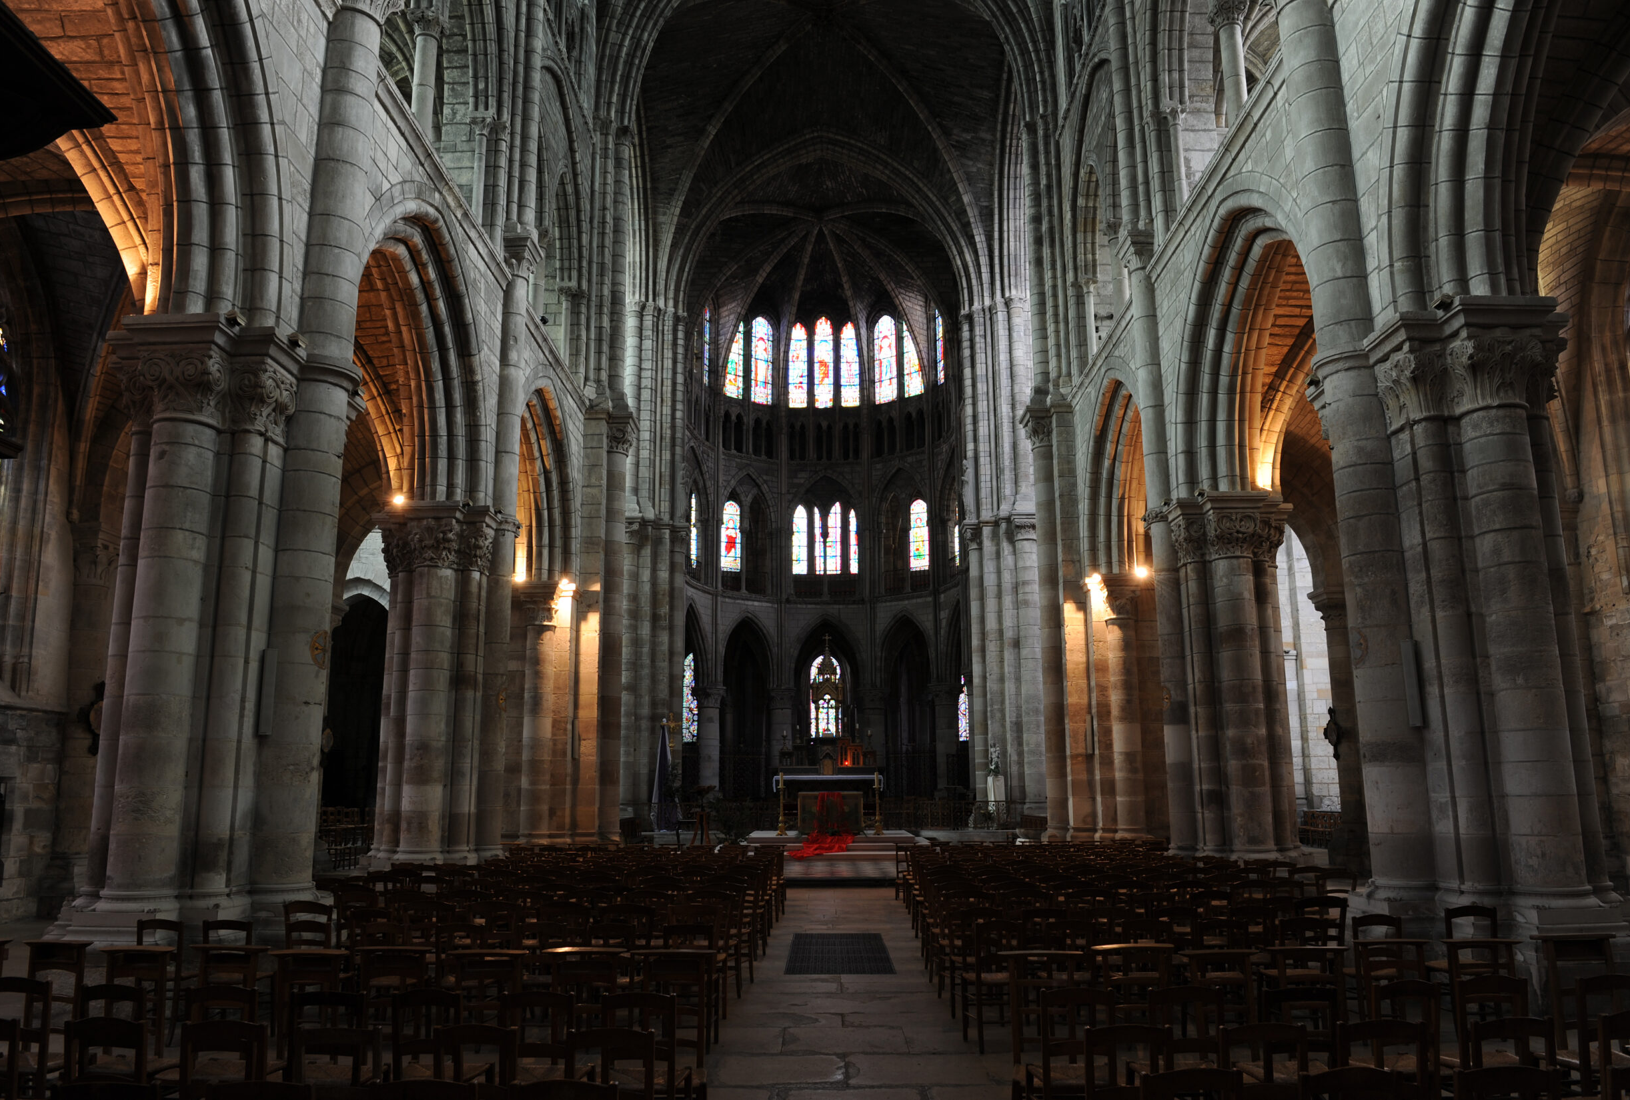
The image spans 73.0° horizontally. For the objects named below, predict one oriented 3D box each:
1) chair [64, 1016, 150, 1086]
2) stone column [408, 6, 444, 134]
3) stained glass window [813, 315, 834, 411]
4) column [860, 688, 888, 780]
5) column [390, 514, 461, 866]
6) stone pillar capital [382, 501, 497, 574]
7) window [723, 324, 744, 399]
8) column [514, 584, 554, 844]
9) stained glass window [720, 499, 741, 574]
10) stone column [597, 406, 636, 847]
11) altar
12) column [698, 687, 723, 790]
[{"bbox_3d":[-2.843,2.367,4.531,0.430,0.870,0.460,0,-12,1],"label":"chair"},{"bbox_3d":[-5.408,-6.355,15.255,0.400,2.570,0.400,-1,-12,1],"label":"stone column"},{"bbox_3d":[0.330,-7.364,43.364,0.820,3.860,0.200,-1,-12,1],"label":"stained glass window"},{"bbox_3d":[2.304,7.506,42.959,1.050,4.268,1.050,0,-11,0],"label":"column"},{"bbox_3d":[-5.774,1.898,16.313,0.900,5.318,0.900,0,-11,0],"label":"column"},{"bbox_3d":[-5.765,-0.121,17.091,1.600,1.000,1.300,0,-12,1],"label":"stone pillar capital"},{"bbox_3d":[-3.323,-8.080,45.382,0.970,3.800,0.250,8,-15,-34],"label":"window"},{"bbox_3d":[-5.724,3.323,22.901,0.740,5.300,0.740,0,-12,1],"label":"column"},{"bbox_3d":[-3.675,-0.619,48.214,1.000,3.273,0.200,5,-12,-26],"label":"stained glass window"},{"bbox_3d":[-4.125,1.387,22.635,0.520,8.950,0.520,-1,-12,1],"label":"stone column"},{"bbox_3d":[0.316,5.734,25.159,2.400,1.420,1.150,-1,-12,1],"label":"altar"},{"bbox_3d":[-3.948,7.308,41.831,1.050,4.253,1.050,0,-11,0],"label":"column"}]

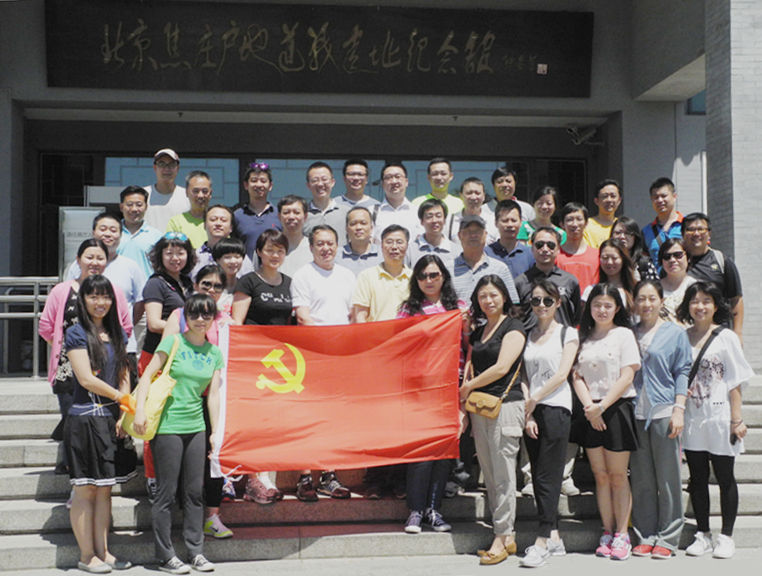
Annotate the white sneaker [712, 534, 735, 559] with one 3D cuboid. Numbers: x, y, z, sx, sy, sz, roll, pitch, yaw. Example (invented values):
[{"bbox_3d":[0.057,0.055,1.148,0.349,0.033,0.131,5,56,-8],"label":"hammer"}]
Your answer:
[{"bbox_3d":[2.050,1.546,5.930,0.098,0.110,0.250,-1,-2,21],"label":"white sneaker"}]

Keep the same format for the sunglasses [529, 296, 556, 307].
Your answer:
[{"bbox_3d":[0.958,0.081,5.820,0.145,0.058,0.135,0,-1,21],"label":"sunglasses"}]

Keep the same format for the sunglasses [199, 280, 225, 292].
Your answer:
[{"bbox_3d":[-1.024,-0.009,6.020,0.142,0.050,0.130,10,-2,-14],"label":"sunglasses"}]

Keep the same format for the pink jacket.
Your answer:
[{"bbox_3d":[-1.823,0.275,6.130,0.560,0.660,0.300,0,-1,-12],"label":"pink jacket"}]

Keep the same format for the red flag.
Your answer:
[{"bbox_3d":[-0.252,0.606,5.760,1.450,0.930,0.170,0,-2,-5],"label":"red flag"}]

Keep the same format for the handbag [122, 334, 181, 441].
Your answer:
[{"bbox_3d":[-1.298,0.563,5.620,0.310,0.600,0.150,7,-2,30],"label":"handbag"}]

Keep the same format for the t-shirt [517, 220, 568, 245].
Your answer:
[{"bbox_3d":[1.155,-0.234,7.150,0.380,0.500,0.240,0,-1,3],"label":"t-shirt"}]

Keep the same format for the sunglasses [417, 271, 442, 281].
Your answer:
[{"bbox_3d":[0.293,-0.070,6.000,0.150,0.054,0.135,0,-1,1],"label":"sunglasses"}]

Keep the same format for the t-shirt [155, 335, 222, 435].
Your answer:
[{"bbox_3d":[-1.093,0.551,5.670,0.410,0.580,0.250,0,-2,-16],"label":"t-shirt"}]

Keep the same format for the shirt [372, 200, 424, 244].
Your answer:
[{"bbox_3d":[0.121,-0.371,7.750,0.480,0.690,0.260,0,-2,-1],"label":"shirt"}]

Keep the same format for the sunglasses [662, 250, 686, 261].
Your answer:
[{"bbox_3d":[1.944,-0.212,6.570,0.145,0.048,0.130,-11,-2,24],"label":"sunglasses"}]

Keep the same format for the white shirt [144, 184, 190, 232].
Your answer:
[{"bbox_3d":[-1.638,-0.456,7.620,0.460,0.660,0.250,0,-2,-7],"label":"white shirt"}]

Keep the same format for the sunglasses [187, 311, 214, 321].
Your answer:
[{"bbox_3d":[-1.019,0.158,5.620,0.143,0.052,0.135,0,-1,-9],"label":"sunglasses"}]

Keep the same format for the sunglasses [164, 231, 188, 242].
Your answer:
[{"bbox_3d":[-1.303,-0.325,6.330,0.145,0.052,0.130,5,21,-9],"label":"sunglasses"}]

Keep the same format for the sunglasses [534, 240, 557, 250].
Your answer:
[{"bbox_3d":[1.064,-0.273,6.420,0.143,0.052,0.135,0,-1,7],"label":"sunglasses"}]

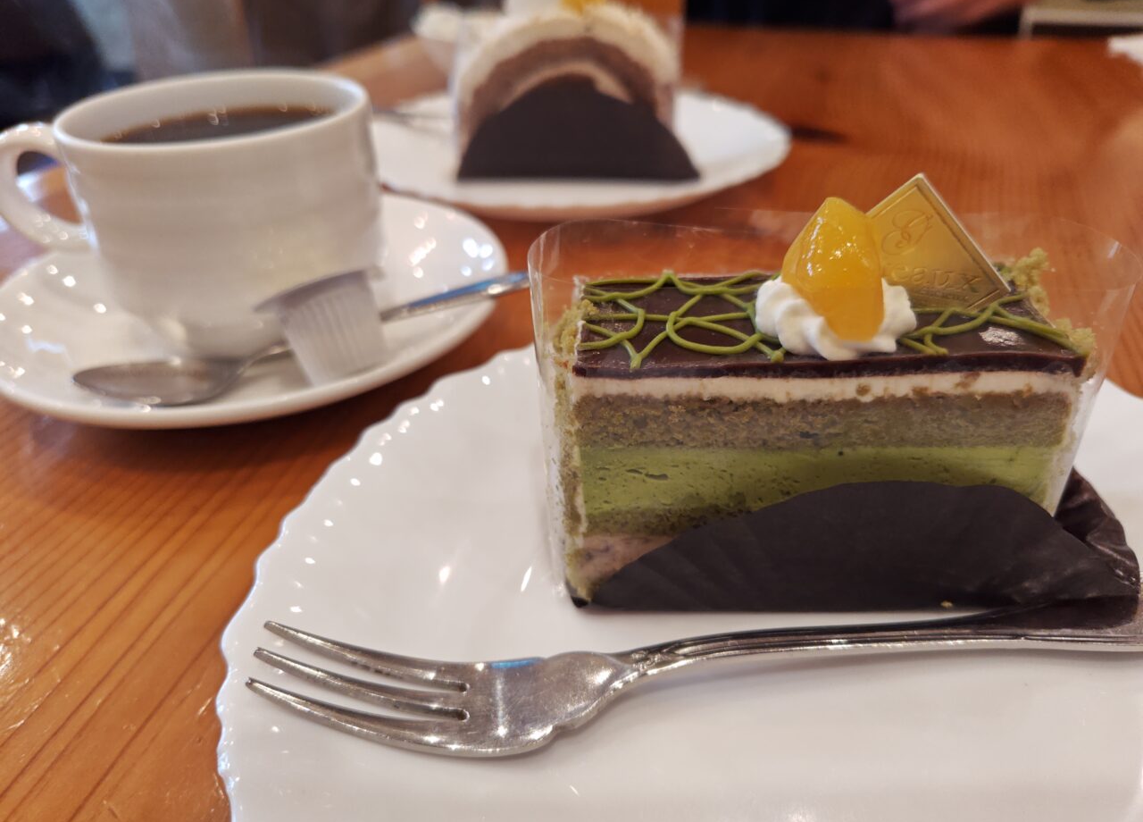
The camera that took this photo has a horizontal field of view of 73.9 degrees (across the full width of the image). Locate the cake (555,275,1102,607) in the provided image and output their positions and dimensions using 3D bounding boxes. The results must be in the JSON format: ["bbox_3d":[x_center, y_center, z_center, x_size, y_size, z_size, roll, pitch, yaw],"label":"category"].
[{"bbox_3d":[0.043,0.005,0.147,0.083,0.054,0.032,0,33,6],"label":"cake"}]

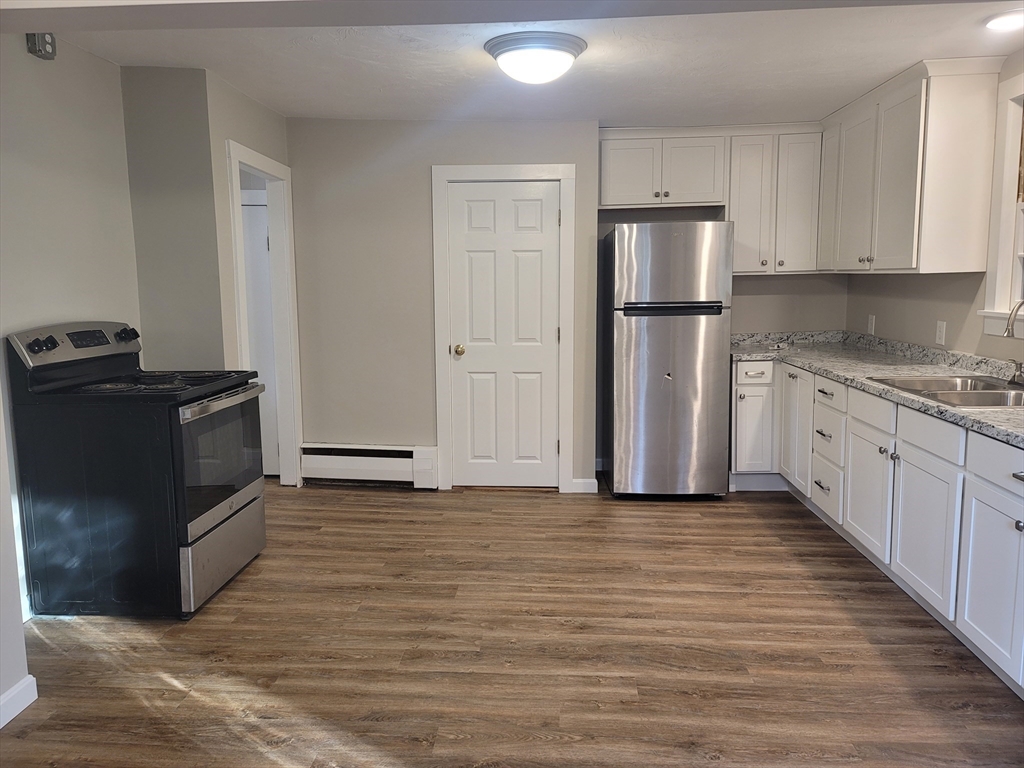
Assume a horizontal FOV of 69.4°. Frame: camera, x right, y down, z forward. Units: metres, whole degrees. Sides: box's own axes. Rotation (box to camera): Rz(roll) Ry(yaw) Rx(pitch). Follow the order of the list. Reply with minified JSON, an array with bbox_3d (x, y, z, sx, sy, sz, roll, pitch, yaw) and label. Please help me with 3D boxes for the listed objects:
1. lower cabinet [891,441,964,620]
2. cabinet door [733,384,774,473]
[{"bbox_3d":[1.901,0.548,2.864,0.598,0.545,0.522,0,7,4],"label":"lower cabinet"},{"bbox_3d":[1.532,0.289,4.698,0.231,0.545,0.028,0,8,4],"label":"cabinet door"}]

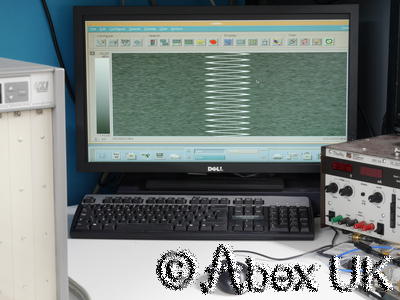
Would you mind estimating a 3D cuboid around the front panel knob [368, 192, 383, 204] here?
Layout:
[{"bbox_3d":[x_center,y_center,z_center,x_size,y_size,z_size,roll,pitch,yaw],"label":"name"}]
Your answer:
[{"bbox_3d":[0.316,0.088,1.668,0.020,0.020,0.020,-12,16,-42],"label":"front panel knob"}]

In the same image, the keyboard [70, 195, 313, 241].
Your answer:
[{"bbox_3d":[-0.012,0.130,1.788,0.455,0.030,0.165,0,16,3],"label":"keyboard"}]

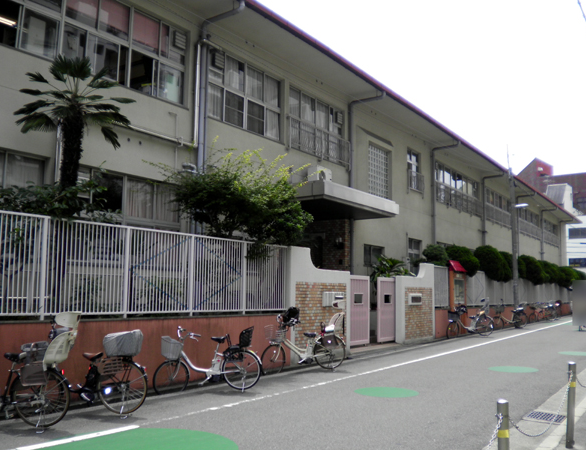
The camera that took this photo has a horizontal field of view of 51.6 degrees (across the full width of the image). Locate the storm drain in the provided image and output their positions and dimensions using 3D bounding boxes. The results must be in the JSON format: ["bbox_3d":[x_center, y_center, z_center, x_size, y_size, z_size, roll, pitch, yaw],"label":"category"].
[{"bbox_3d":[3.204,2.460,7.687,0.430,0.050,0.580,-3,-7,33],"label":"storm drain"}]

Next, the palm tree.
[{"bbox_3d":[-3.532,-0.182,9.567,2.000,5.200,2.000,-3,-7,33],"label":"palm tree"}]

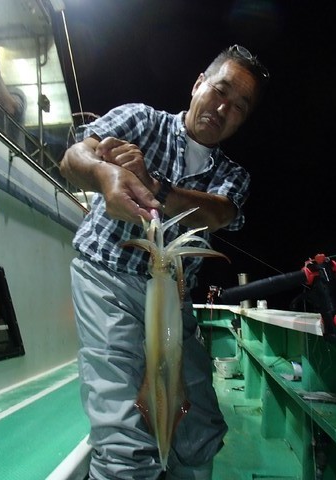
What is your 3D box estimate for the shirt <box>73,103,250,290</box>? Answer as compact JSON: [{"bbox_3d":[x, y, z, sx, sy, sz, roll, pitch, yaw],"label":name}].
[{"bbox_3d":[-0.031,-0.130,1.130,0.510,0.500,0.310,19,10,-12],"label":"shirt"}]

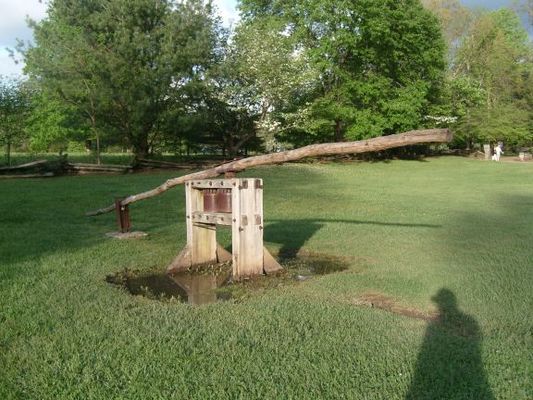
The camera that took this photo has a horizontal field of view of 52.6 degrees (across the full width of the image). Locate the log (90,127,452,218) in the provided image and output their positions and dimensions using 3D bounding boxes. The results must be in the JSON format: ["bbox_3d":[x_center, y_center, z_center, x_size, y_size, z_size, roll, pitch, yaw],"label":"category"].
[{"bbox_3d":[-1.095,-0.246,8.243,0.200,0.340,8.800,-5,-2,-40],"label":"log"}]

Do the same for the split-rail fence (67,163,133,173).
[{"bbox_3d":[-9.140,-1.751,29.500,3.550,0.560,0.300,-3,6,-24],"label":"split-rail fence"}]

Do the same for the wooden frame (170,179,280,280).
[{"bbox_3d":[-0.608,0.360,7.394,1.050,1.260,1.290,-5,7,-39],"label":"wooden frame"}]

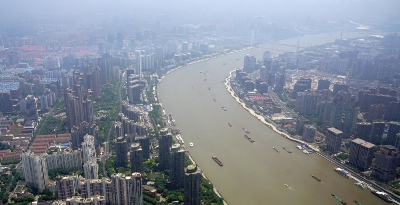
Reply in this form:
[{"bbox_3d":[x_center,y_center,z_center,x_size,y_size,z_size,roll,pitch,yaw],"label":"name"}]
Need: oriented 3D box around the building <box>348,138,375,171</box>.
[{"bbox_3d":[516.520,167.050,1066.000,34.000,80.000,59.500,-11,23,-31],"label":"building"}]

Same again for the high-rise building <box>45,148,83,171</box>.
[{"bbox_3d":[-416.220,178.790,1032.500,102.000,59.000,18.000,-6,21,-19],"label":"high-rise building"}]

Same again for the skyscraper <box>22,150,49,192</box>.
[{"bbox_3d":[-425.580,179.820,863.740,54.000,95.000,23.000,10,20,23],"label":"skyscraper"}]

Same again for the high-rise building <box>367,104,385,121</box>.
[{"bbox_3d":[745.010,48.750,1412.440,52.000,78.000,22.000,4,20,9],"label":"high-rise building"}]

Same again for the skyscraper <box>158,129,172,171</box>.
[{"bbox_3d":[-101.400,137.060,979.720,34.000,121.000,30.000,-1,19,-9],"label":"skyscraper"}]

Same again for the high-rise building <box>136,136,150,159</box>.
[{"bbox_3d":[-185.100,147.300,1080.710,42.960,69.730,25.770,-3,18,-10],"label":"high-rise building"}]

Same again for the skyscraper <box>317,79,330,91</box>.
[{"bbox_3d":[684.210,-90.920,1850.030,48.360,61.980,38.690,1,18,3],"label":"skyscraper"}]

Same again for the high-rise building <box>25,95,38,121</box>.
[{"bbox_3d":[-703.990,25.810,1401.130,40.000,96.000,27.000,1,19,2],"label":"high-rise building"}]

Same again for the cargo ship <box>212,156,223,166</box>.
[{"bbox_3d":[54.810,181.880,1036.480,10.500,9.000,53.000,-8,21,-27],"label":"cargo ship"}]

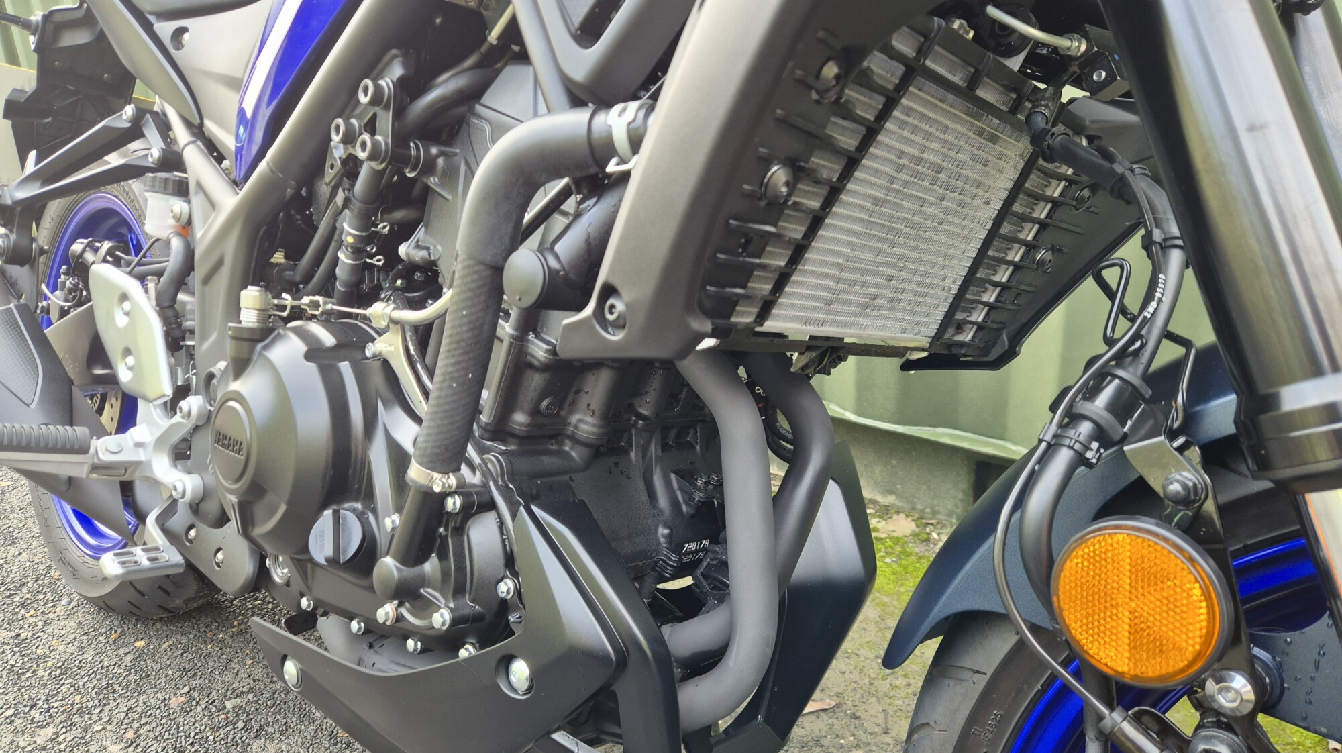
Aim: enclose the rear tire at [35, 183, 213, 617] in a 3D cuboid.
[{"bbox_3d":[-0.697,0.000,1.172,0.626,0.626,0.142,13,9,39],"label":"rear tire"}]

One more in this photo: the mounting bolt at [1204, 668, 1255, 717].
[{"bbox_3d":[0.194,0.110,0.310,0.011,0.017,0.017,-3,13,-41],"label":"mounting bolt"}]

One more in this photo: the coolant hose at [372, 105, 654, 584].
[{"bbox_3d":[-0.096,0.003,0.495,0.190,0.305,0.050,13,9,39],"label":"coolant hose"}]

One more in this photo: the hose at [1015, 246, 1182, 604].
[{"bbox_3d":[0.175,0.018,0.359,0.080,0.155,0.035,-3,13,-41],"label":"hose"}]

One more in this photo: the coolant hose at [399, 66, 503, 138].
[{"bbox_3d":[-0.167,-0.210,0.681,0.135,0.060,0.030,13,9,39],"label":"coolant hose"}]

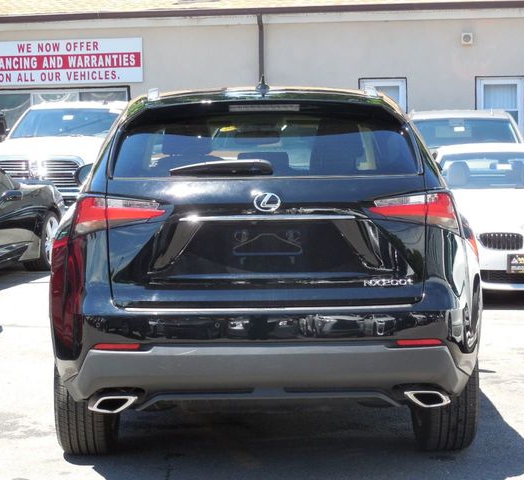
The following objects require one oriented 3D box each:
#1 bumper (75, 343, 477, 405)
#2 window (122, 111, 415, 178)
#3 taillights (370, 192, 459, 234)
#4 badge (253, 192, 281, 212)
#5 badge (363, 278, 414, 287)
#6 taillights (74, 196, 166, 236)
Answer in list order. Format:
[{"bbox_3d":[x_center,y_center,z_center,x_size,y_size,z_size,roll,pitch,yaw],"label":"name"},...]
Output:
[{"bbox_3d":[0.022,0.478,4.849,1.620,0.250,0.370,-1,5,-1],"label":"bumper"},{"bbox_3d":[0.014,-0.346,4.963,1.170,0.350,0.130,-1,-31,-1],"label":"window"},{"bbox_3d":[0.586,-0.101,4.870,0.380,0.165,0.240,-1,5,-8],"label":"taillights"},{"bbox_3d":[0.020,-0.138,4.690,0.100,0.070,0.015,-1,-3,-1],"label":"badge"},{"bbox_3d":[0.465,0.156,4.670,0.180,0.028,0.008,-1,2,-1],"label":"badge"},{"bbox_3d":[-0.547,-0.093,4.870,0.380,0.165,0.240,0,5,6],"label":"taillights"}]

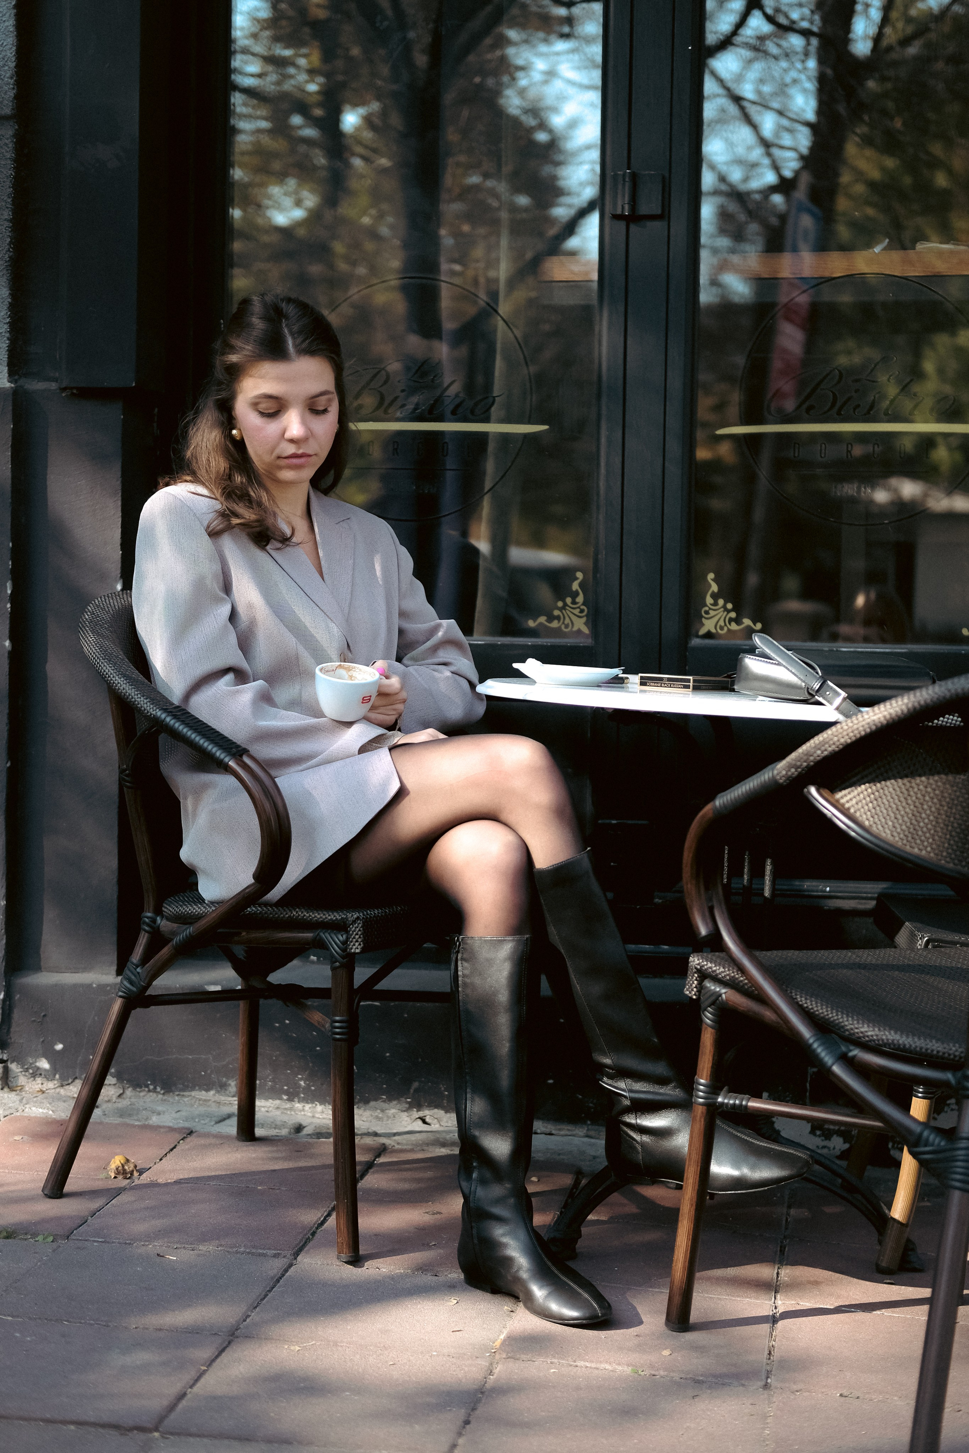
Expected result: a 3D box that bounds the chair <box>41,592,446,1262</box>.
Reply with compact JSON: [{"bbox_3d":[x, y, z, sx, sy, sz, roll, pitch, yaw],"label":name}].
[{"bbox_3d":[-0.302,0.244,3.078,0.580,0.860,0.540,3,4,30],"label":"chair"}]

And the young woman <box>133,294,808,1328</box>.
[{"bbox_3d":[-0.082,0.050,2.885,0.935,1.298,0.520,5,5,44],"label":"young woman"}]

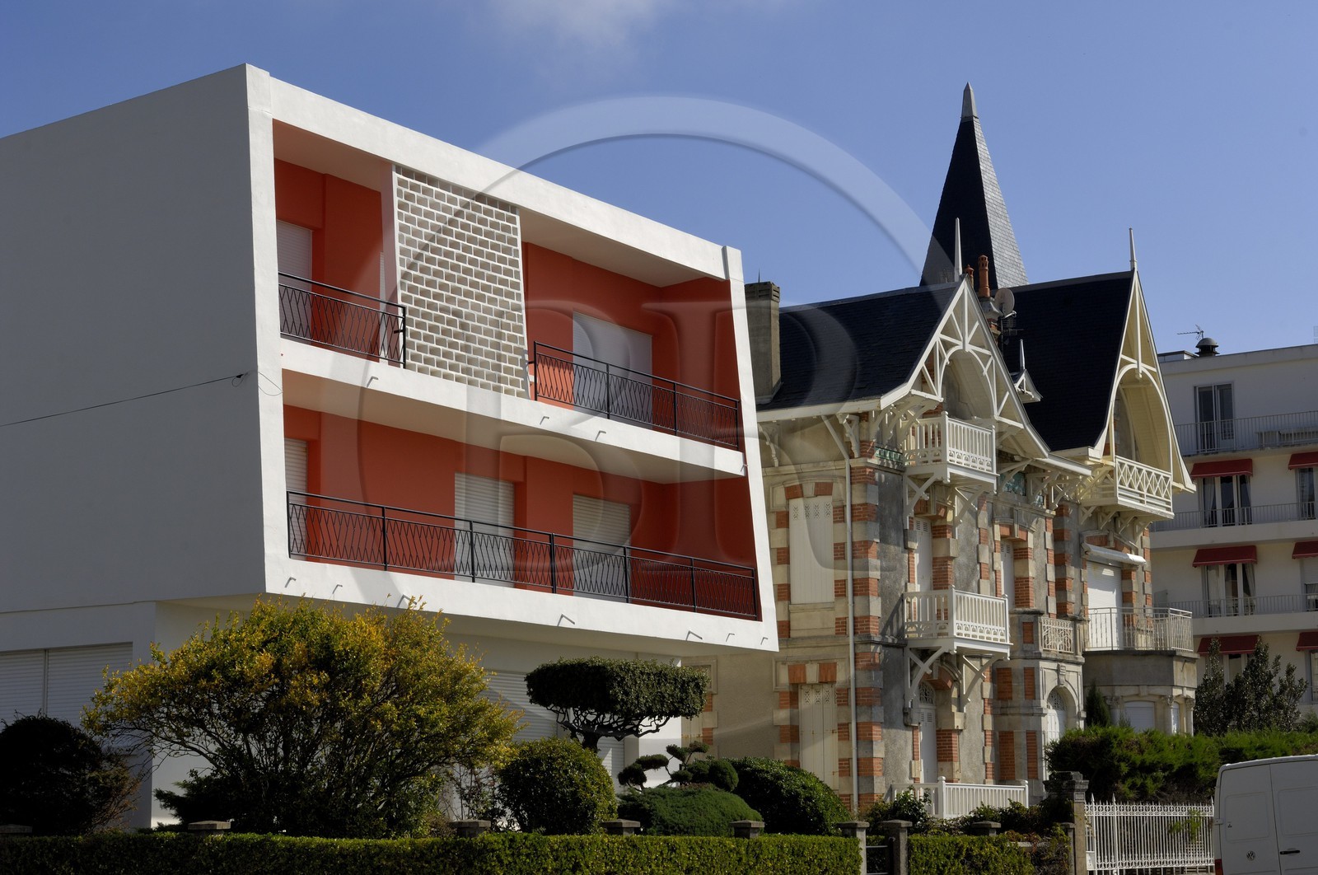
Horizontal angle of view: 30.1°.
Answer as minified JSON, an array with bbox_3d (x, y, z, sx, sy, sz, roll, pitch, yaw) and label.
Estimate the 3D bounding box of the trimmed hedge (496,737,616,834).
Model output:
[{"bbox_3d":[-1.300,4.563,31.081,1.550,1.500,1.550,0,-9,0],"label":"trimmed hedge"}]

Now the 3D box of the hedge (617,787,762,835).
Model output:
[{"bbox_3d":[0.385,5.152,32.929,2.030,0.900,2.030,-6,-11,32],"label":"hedge"}]

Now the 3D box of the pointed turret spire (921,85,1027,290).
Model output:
[{"bbox_3d":[7.659,-5.834,59.924,2.350,5.800,2.350,-7,-11,32],"label":"pointed turret spire"}]

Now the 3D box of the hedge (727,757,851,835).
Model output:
[{"bbox_3d":[1.800,5.284,35.192,1.970,1.370,1.970,-6,-11,32],"label":"hedge"}]

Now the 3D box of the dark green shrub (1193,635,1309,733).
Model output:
[{"bbox_3d":[14.619,7.466,60.603,2.700,5.020,3.030,-6,-11,32],"label":"dark green shrub"}]

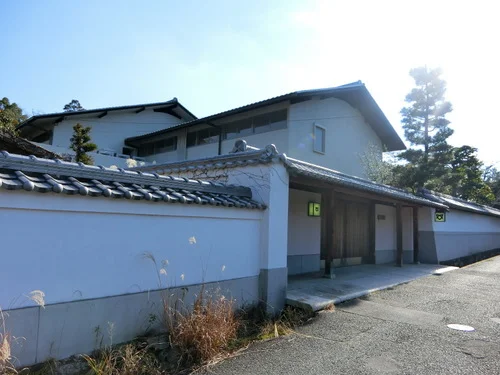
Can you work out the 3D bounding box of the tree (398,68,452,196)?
[{"bbox_3d":[9.685,-1.358,19.889,2.900,10.200,2.900,-4,-8,40],"label":"tree"}]

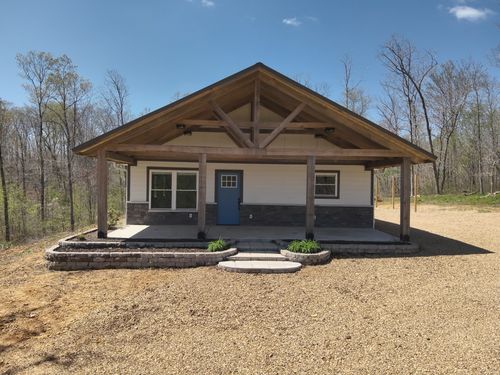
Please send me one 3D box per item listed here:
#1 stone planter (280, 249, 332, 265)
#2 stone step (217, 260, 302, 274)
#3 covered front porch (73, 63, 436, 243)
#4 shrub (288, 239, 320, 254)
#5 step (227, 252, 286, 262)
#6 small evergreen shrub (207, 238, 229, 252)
[{"bbox_3d":[1.494,1.830,9.363,1.420,0.280,1.020,1,2,-1],"label":"stone planter"},{"bbox_3d":[0.228,1.917,8.395,2.060,0.120,0.740,1,2,-1],"label":"stone step"},{"bbox_3d":[0.152,-1.001,11.277,10.140,5.000,3.200,1,2,-1],"label":"covered front porch"},{"bbox_3d":[1.448,1.558,9.350,0.921,0.323,0.630,1,2,-1],"label":"shrub"},{"bbox_3d":[0.174,1.796,9.071,1.610,0.100,0.660,1,2,-1],"label":"step"},{"bbox_3d":[-0.863,1.515,9.157,0.515,0.311,0.500,1,2,-1],"label":"small evergreen shrub"}]

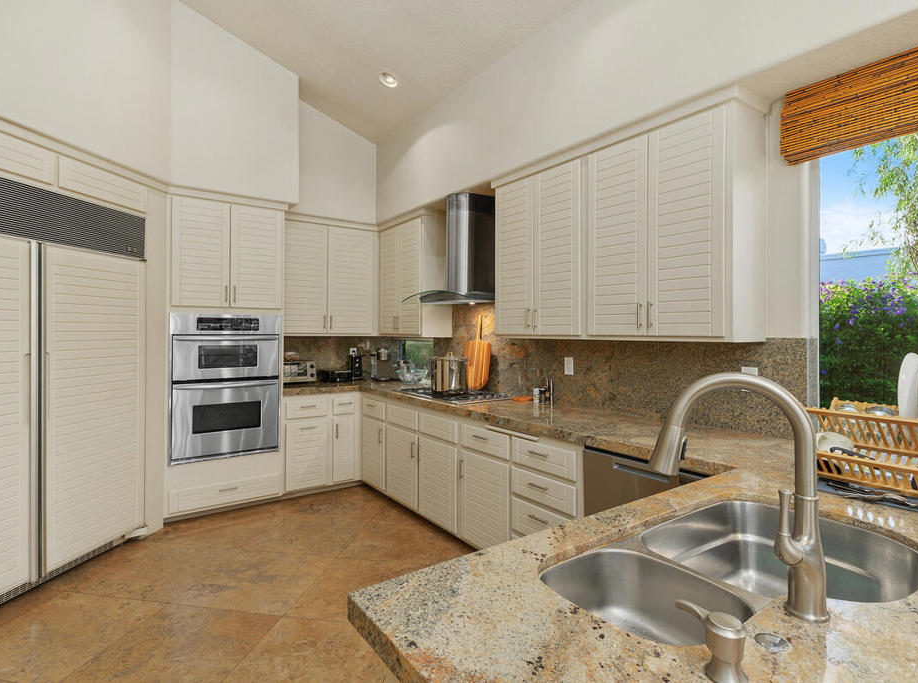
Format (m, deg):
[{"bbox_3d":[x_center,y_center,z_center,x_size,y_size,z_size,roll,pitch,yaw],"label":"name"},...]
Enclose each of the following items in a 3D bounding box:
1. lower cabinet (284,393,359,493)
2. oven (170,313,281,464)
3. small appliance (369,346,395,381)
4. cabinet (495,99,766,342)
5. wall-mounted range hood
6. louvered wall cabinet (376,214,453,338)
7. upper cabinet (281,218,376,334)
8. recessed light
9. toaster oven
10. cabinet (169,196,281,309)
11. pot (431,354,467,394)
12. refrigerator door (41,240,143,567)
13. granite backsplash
[{"bbox_3d":[-1.328,0.850,4.147,0.650,0.800,0.600,0,1,-34],"label":"lower cabinet"},{"bbox_3d":[-1.883,0.335,3.690,0.755,1.100,0.600,0,1,-30],"label":"oven"},{"bbox_3d":[-0.771,0.223,4.623,0.220,0.330,0.260,0,1,-7],"label":"small appliance"},{"bbox_3d":[0.848,-0.521,2.622,0.350,1.030,1.490,0,1,-38],"label":"cabinet"},{"bbox_3d":[0.032,-0.704,3.555,0.500,0.820,0.910,0,1,-38],"label":"wall-mounted range hood"},{"bbox_3d":[-0.413,-0.554,4.186,0.310,1.024,0.776,0,1,-37],"label":"louvered wall cabinet"},{"bbox_3d":[-1.223,-0.553,4.295,0.871,1.002,0.320,0,1,-33],"label":"upper cabinet"},{"bbox_3d":[-0.536,-2.009,3.484,0.165,0.050,0.165,13,-9,0],"label":"recessed light"},{"bbox_3d":[-1.569,0.278,4.276,0.370,0.220,0.270,0,1,-33],"label":"toaster oven"},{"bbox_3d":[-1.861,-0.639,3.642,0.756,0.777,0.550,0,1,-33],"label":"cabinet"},{"bbox_3d":[-0.073,0.232,3.453,0.270,0.280,0.290,0,1,-2],"label":"pot"},{"bbox_3d":[-2.216,0.359,2.771,0.070,1.790,0.630,0,1,12],"label":"refrigerator door"},{"bbox_3d":[-0.084,0.071,3.120,1.220,0.730,3.800,0,1,-38],"label":"granite backsplash"}]

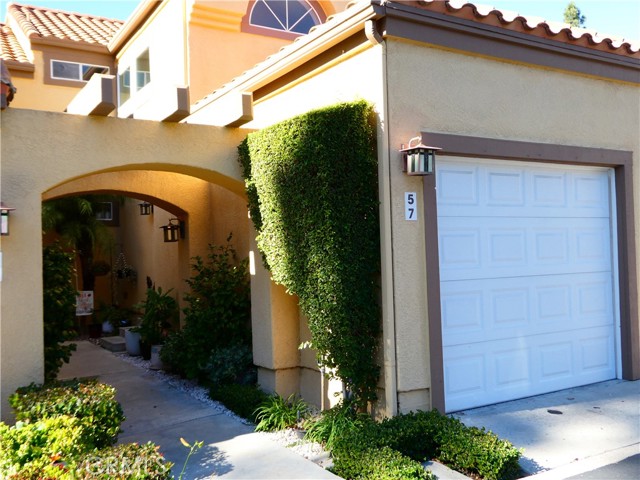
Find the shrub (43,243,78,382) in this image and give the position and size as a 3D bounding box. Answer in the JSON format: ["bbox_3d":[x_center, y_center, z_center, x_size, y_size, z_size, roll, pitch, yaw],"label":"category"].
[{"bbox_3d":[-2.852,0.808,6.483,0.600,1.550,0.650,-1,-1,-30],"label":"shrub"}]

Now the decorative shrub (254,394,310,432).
[{"bbox_3d":[-0.311,1.380,5.119,0.420,0.250,0.420,-1,-1,-30],"label":"decorative shrub"}]

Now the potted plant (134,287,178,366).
[{"bbox_3d":[-2.022,1.082,7.544,0.500,0.970,0.500,-1,-1,-30],"label":"potted plant"}]

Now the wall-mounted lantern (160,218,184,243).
[{"bbox_3d":[-1.961,-0.126,8.100,0.280,0.310,0.230,-1,-1,-30],"label":"wall-mounted lantern"}]

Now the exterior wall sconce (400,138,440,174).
[{"bbox_3d":[0.779,-0.624,4.757,0.230,0.300,0.270,-1,-1,-30],"label":"exterior wall sconce"}]

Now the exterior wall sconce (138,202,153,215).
[{"bbox_3d":[-3.255,-0.598,11.400,0.280,0.310,0.230,-1,-1,-30],"label":"exterior wall sconce"}]

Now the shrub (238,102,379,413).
[{"bbox_3d":[-0.091,0.218,5.267,0.596,2.571,1.421,-1,-2,-31],"label":"shrub"}]

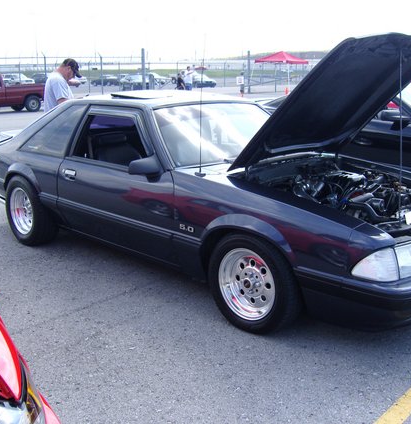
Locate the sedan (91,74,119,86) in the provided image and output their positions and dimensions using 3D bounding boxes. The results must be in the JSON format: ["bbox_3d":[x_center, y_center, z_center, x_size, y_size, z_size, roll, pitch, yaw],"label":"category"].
[{"bbox_3d":[-13.871,-18.199,77.000,4.600,1.430,1.780,12,18,39],"label":"sedan"}]

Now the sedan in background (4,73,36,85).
[{"bbox_3d":[-22.531,-15.647,66.000,4.700,1.470,1.800,8,16,29],"label":"sedan in background"}]

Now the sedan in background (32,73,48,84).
[{"bbox_3d":[-20.274,-16.158,68.000,4.600,1.470,1.800,9,16,31],"label":"sedan in background"}]

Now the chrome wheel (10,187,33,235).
[{"bbox_3d":[-1.580,-0.015,5.006,0.430,0.430,0.180,13,18,41],"label":"chrome wheel"}]

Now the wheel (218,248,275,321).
[{"bbox_3d":[0.294,0.414,3.326,0.430,0.430,0.170,13,18,41],"label":"wheel"}]

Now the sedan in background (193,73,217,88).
[{"bbox_3d":[-0.744,-13.998,59.000,1.800,1.470,4.650,-13,19,-43],"label":"sedan in background"}]

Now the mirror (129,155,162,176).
[{"bbox_3d":[-0.375,-0.301,3.598,0.140,0.140,0.200,13,18,41],"label":"mirror"}]

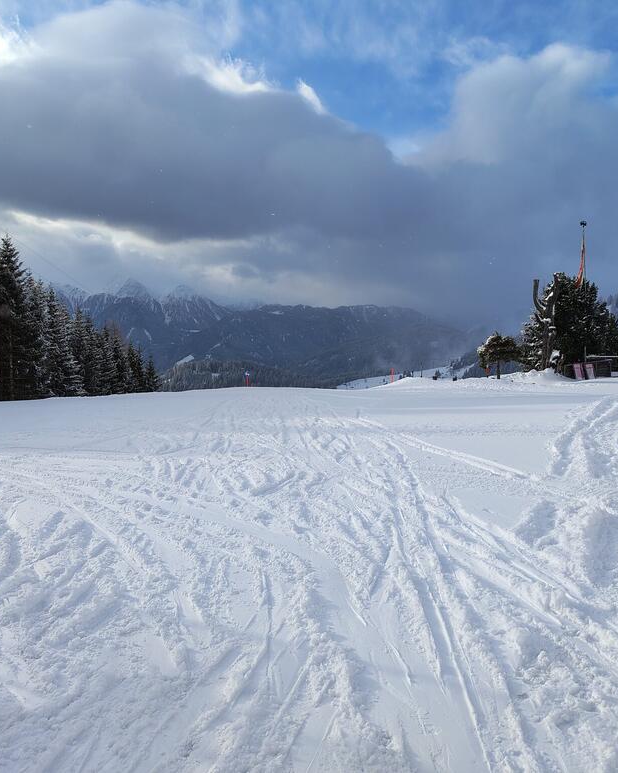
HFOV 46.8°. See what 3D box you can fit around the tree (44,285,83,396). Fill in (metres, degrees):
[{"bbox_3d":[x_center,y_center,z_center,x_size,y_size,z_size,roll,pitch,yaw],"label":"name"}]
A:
[{"bbox_3d":[-22.340,-4.140,65.000,3.600,10.200,3.600,0,2,0],"label":"tree"}]

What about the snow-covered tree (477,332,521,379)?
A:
[{"bbox_3d":[11.673,-1.910,44.000,2.700,2.800,2.600,0,2,0],"label":"snow-covered tree"}]

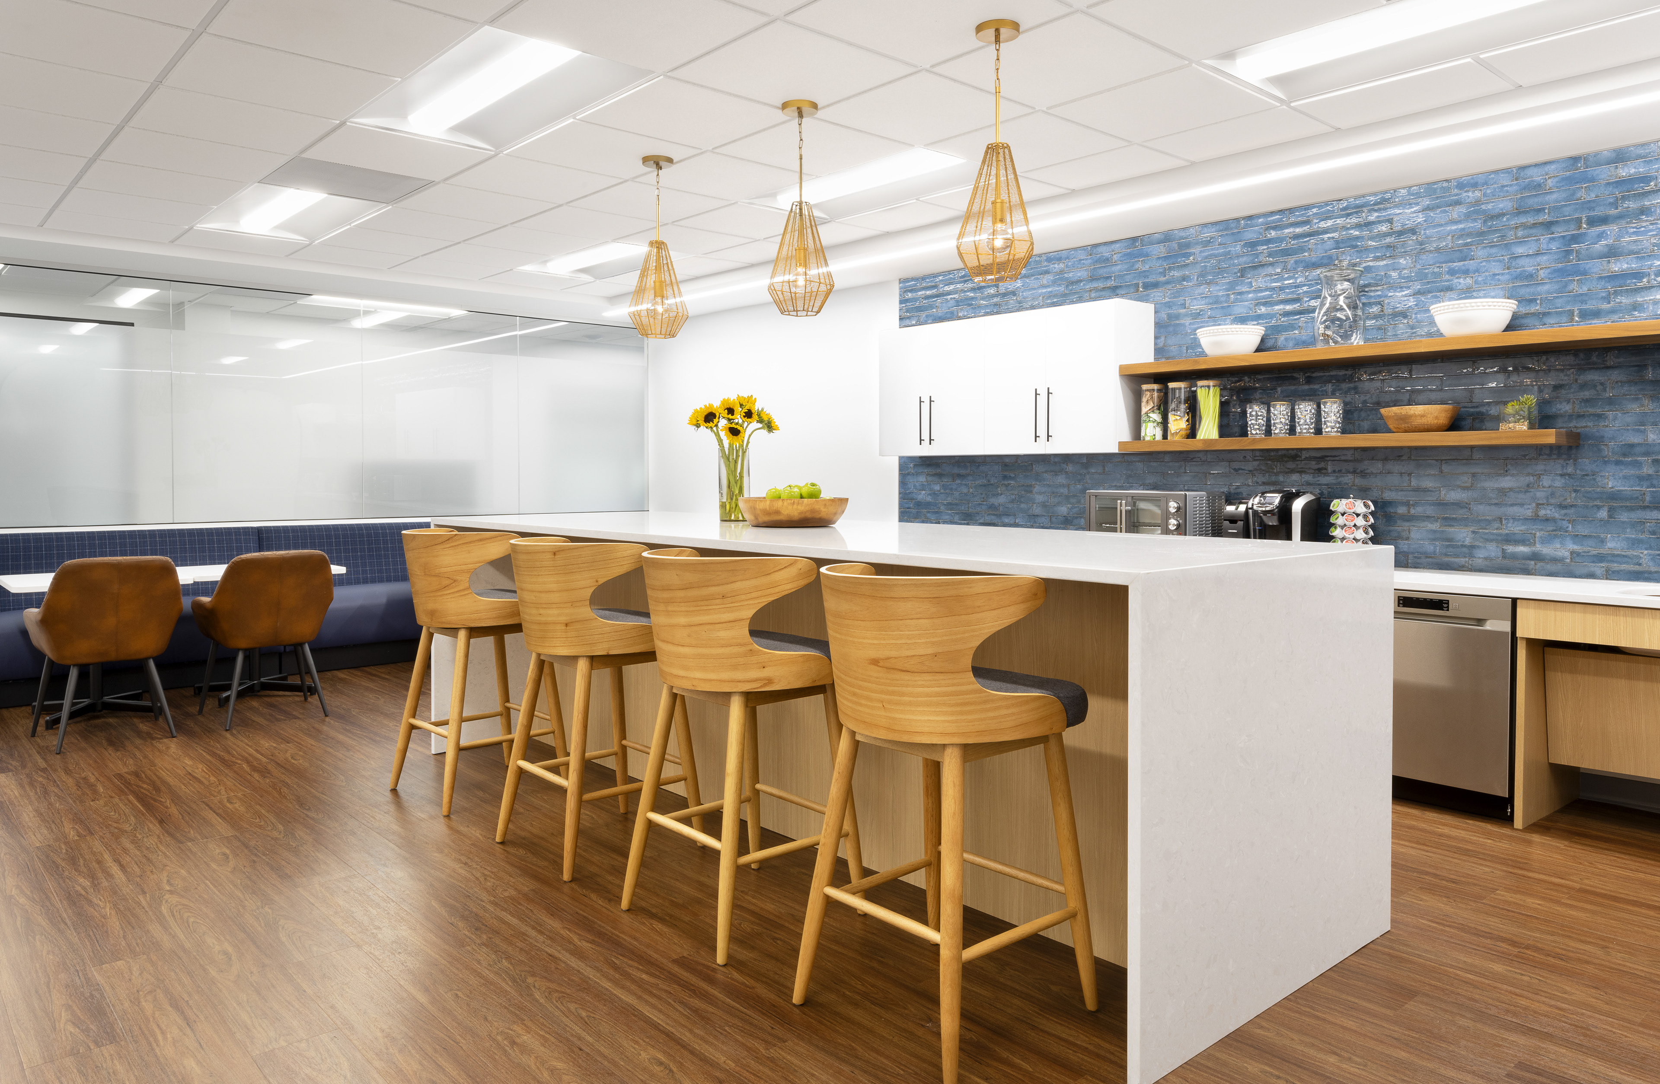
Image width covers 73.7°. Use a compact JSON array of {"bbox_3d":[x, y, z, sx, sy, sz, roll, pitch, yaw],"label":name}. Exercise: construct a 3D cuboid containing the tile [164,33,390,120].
[{"bbox_3d":[-1.845,-1.557,3.716,0.600,0.020,0.600,-3,5,-41],"label":"tile"}]

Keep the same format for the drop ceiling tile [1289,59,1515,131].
[{"bbox_3d":[1.985,-1.557,3.848,0.414,0.018,0.600,-3,5,-41],"label":"drop ceiling tile"}]

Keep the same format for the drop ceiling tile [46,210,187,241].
[{"bbox_3d":[-3.826,-1.696,5.934,0.610,0.020,0.517,-3,5,-42],"label":"drop ceiling tile"}]

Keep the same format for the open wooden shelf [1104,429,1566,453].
[{"bbox_3d":[2.209,-0.443,4.970,0.312,0.051,1.910,-3,5,-41],"label":"open wooden shelf"}]

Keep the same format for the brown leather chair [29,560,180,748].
[{"bbox_3d":[-3.506,0.513,5.372,0.600,0.870,0.590,-3,4,-42],"label":"brown leather chair"}]

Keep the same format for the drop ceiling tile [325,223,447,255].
[{"bbox_3d":[-2.548,-1.724,6.361,0.605,0.020,0.605,-3,5,-41],"label":"drop ceiling tile"}]

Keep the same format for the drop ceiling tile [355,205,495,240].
[{"bbox_3d":[-2.134,-1.694,5.891,0.600,0.020,0.600,-3,5,-41],"label":"drop ceiling tile"}]

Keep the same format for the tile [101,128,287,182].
[{"bbox_3d":[-2.655,-1.620,4.642,0.605,0.020,0.605,-3,5,-41],"label":"tile"}]

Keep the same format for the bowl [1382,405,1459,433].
[{"bbox_3d":[2.461,-0.502,4.615,0.295,0.112,0.295,-3,5,-41],"label":"bowl"}]

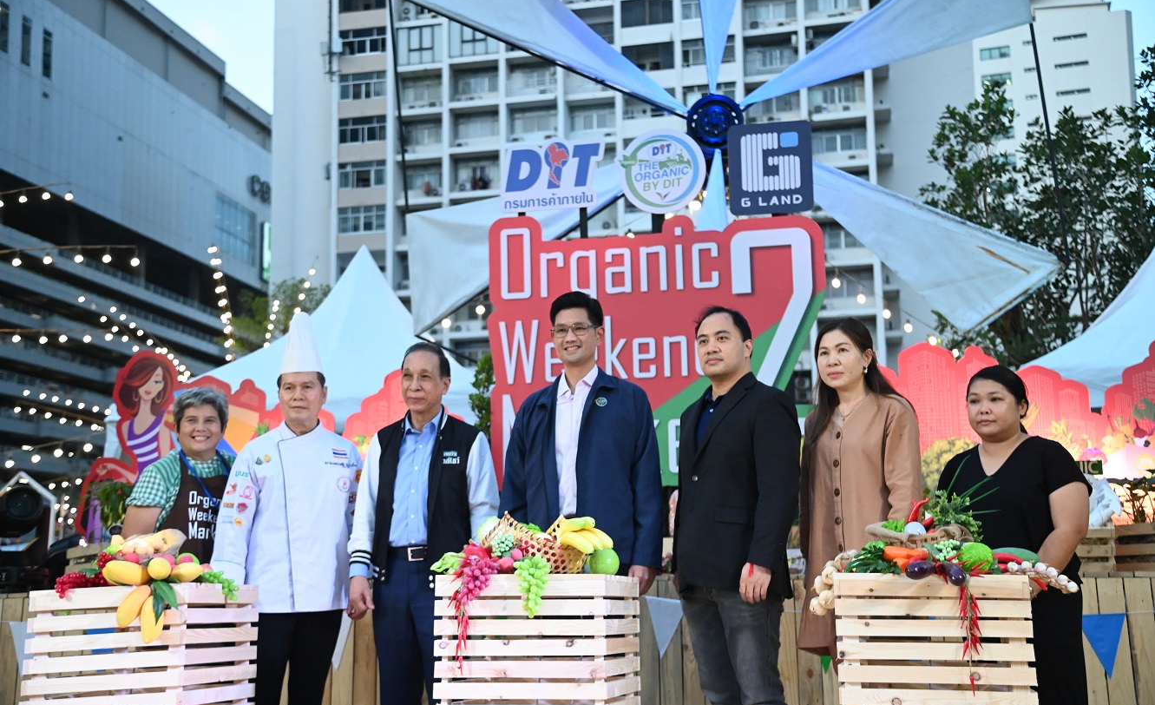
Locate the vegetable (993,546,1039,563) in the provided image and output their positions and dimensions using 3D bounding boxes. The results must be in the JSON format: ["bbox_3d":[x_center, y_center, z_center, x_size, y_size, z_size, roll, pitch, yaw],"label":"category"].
[{"bbox_3d":[1.252,0.584,4.048,0.160,0.060,0.070,-1,-11,0],"label":"vegetable"}]

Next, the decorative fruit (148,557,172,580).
[{"bbox_3d":[-1.204,0.622,4.070,0.070,0.066,0.070,-3,-9,12],"label":"decorative fruit"}]

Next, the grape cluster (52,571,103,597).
[{"bbox_3d":[-1.522,0.707,4.307,0.155,0.080,0.085,-3,-11,10],"label":"grape cluster"}]

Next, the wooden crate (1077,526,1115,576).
[{"bbox_3d":[1.986,0.793,5.650,0.290,0.195,0.250,-3,-9,12],"label":"wooden crate"}]

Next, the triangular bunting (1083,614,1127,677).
[{"bbox_3d":[2.012,1.125,5.420,0.190,0.250,0.015,-3,-9,12],"label":"triangular bunting"}]

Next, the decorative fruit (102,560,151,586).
[{"bbox_3d":[-1.369,0.668,4.284,0.140,0.075,0.080,-3,-11,10],"label":"decorative fruit"}]

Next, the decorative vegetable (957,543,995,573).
[{"bbox_3d":[1.118,0.576,3.959,0.110,0.092,0.105,-3,-11,10],"label":"decorative vegetable"}]

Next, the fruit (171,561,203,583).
[{"bbox_3d":[-1.188,0.666,4.284,0.105,0.062,0.065,-3,-11,10],"label":"fruit"}]

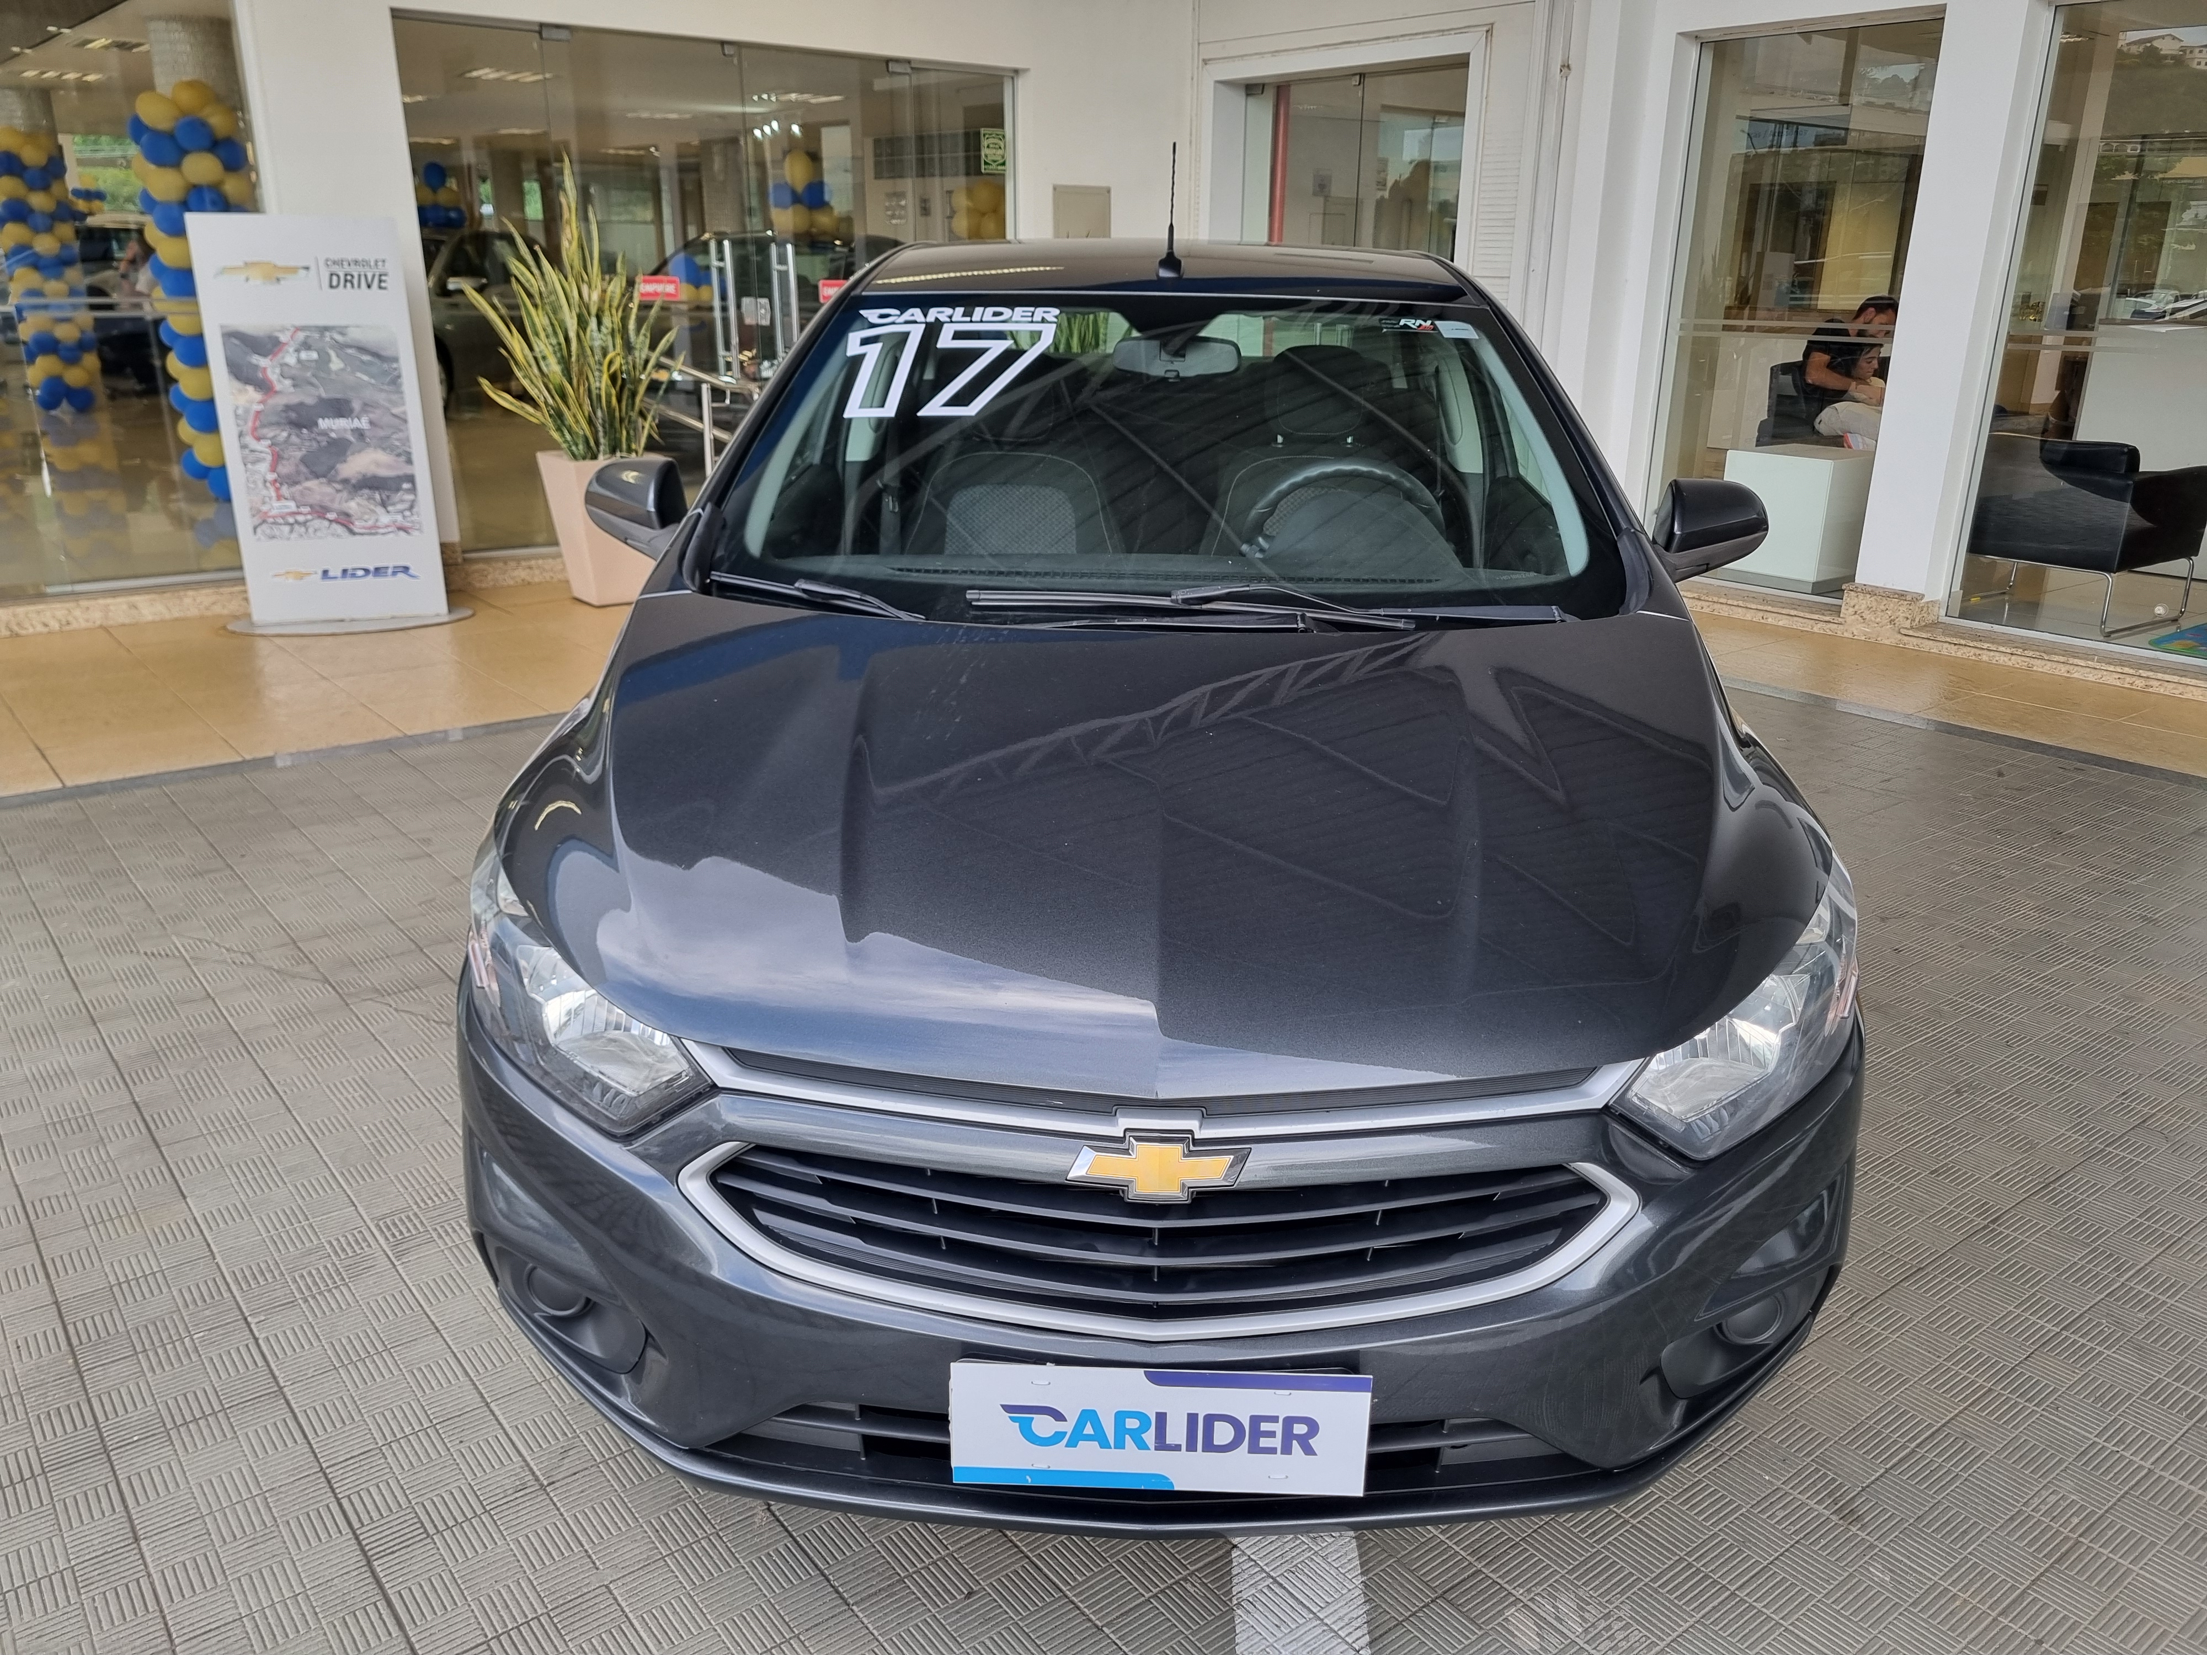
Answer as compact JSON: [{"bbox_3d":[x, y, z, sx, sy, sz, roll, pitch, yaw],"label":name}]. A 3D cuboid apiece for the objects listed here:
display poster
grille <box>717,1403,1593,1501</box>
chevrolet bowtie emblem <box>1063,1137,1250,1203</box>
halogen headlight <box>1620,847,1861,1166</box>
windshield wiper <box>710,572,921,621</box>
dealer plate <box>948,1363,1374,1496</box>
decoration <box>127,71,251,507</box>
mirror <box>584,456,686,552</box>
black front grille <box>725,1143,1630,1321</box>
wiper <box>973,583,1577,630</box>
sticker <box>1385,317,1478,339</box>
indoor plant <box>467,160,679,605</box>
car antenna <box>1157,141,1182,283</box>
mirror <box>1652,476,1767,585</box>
[{"bbox_3d":[-2.989,-1.541,6.354,0.720,1.520,0.080,-7,21,-19],"label":"display poster"},{"bbox_3d":[0.052,0.624,1.692,0.890,0.100,0.120,1,19,2],"label":"grille"},{"bbox_3d":[0.050,0.317,1.537,0.168,0.065,0.022,1,5,0],"label":"chevrolet bowtie emblem"},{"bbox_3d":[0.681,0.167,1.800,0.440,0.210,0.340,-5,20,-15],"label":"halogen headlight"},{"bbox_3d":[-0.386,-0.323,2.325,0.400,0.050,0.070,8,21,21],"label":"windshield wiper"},{"bbox_3d":[0.055,0.580,1.595,0.400,0.130,0.012,1,14,2],"label":"dealer plate"},{"bbox_3d":[-4.521,-2.716,8.547,0.570,2.030,0.570,0,19,0],"label":"decoration"},{"bbox_3d":[-0.753,-0.537,2.757,0.200,0.155,0.130,1,19,2],"label":"mirror"},{"bbox_3d":[0.054,0.392,1.590,0.875,0.130,0.120,1,20,0],"label":"black front grille"},{"bbox_3d":[0.228,-0.300,2.272,0.830,0.055,0.090,1,19,2],"label":"wiper"},{"bbox_3d":[0.554,-0.842,2.795,0.160,0.008,0.055,5,46,-2],"label":"sticker"},{"bbox_3d":[-2.150,-1.815,6.817,0.820,1.720,0.750,-6,21,-16],"label":"indoor plant"},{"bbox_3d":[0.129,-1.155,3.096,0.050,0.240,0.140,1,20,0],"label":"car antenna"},{"bbox_3d":[0.993,-0.497,2.770,0.220,0.160,0.140,1,20,0],"label":"mirror"}]

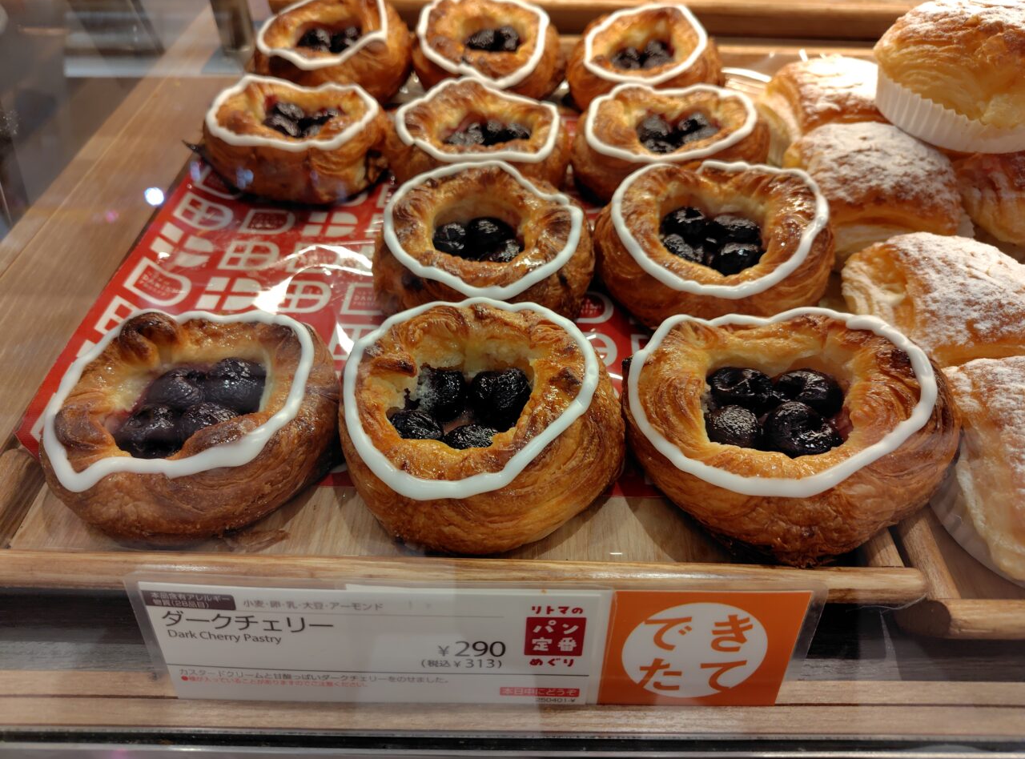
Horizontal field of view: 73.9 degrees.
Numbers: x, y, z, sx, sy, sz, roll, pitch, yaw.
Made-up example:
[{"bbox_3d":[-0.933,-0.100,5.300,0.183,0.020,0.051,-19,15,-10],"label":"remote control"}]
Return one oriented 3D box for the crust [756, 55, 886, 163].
[{"bbox_3d":[0.168,-0.140,0.359,0.078,0.044,0.073,2,50,1],"label":"crust"}]

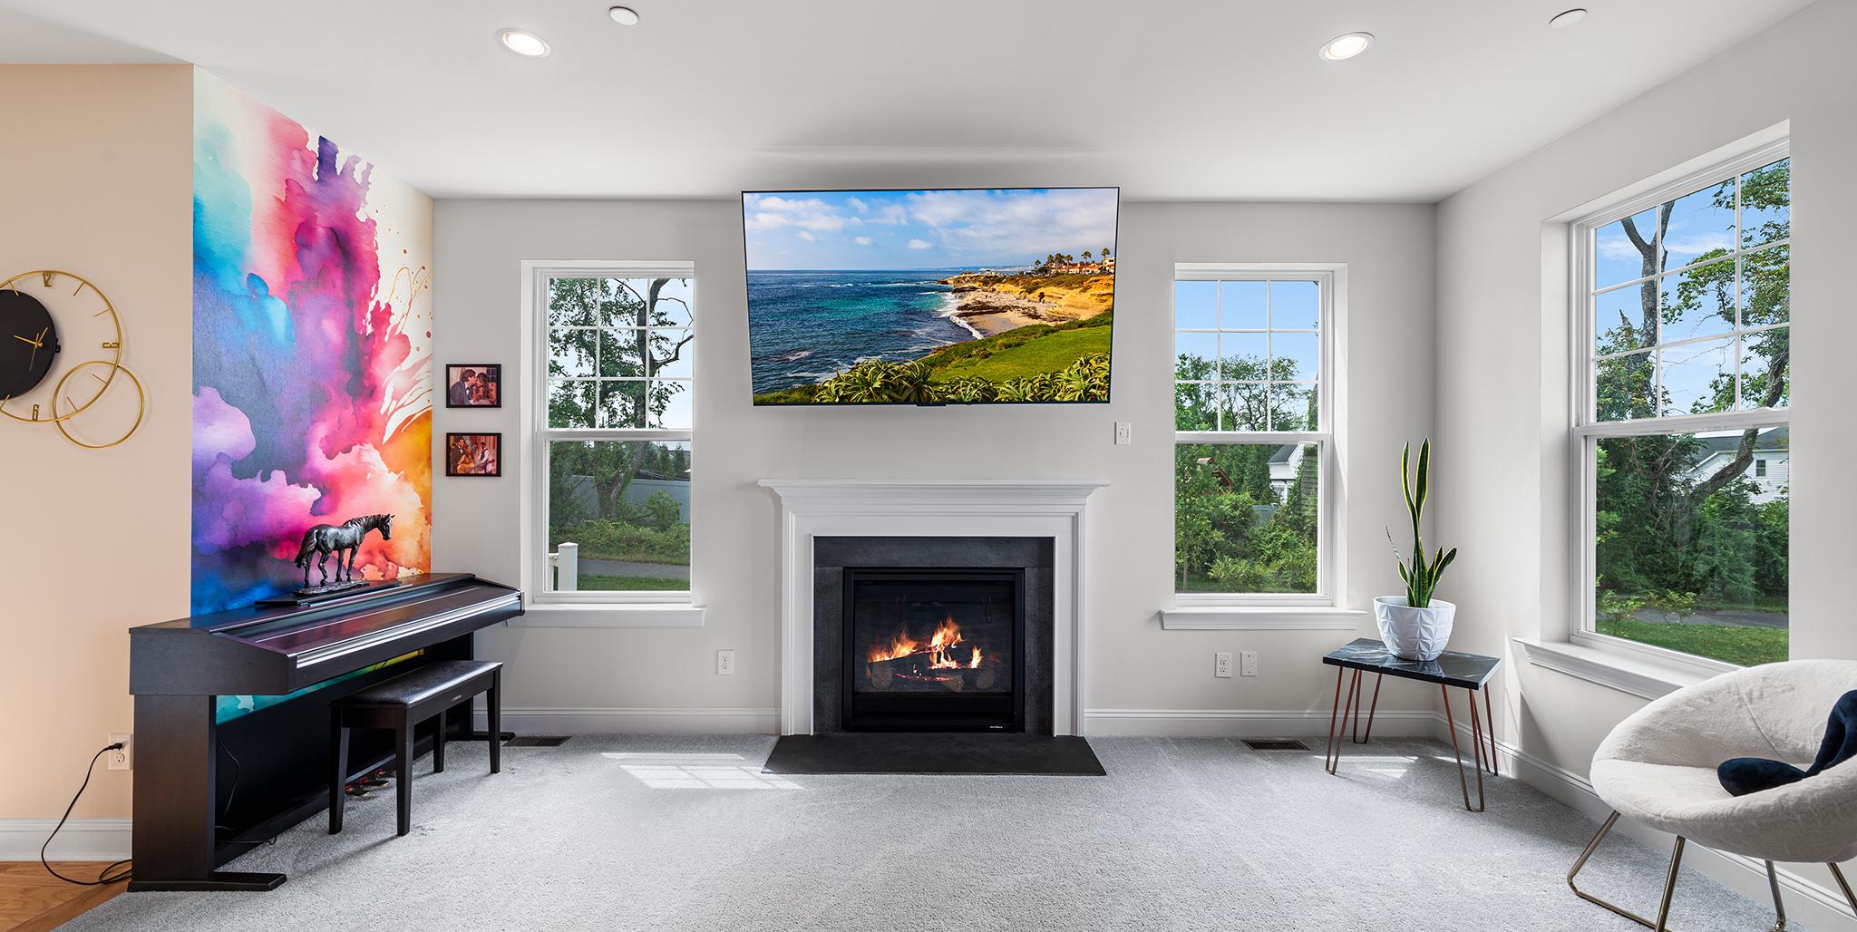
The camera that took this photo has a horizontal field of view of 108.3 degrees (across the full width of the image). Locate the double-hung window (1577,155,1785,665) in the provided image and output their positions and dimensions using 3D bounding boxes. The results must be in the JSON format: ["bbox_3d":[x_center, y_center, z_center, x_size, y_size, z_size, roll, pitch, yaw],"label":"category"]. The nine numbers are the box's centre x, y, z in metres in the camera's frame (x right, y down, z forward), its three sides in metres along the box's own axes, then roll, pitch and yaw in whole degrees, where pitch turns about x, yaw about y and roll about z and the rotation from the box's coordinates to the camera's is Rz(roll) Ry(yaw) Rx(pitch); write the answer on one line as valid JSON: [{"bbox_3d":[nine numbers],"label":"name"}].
[{"bbox_3d":[2.785,-0.168,2.453,0.080,1.792,0.835,0,-1,0],"label":"double-hung window"}]

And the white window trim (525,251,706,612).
[{"bbox_3d":[-1.666,-0.123,3.496,1.000,1.884,0.160,0,-1,0],"label":"white window trim"}]

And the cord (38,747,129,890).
[{"bbox_3d":[-2.817,1.156,2.251,0.363,0.416,0.139,0,-1,0],"label":"cord"}]

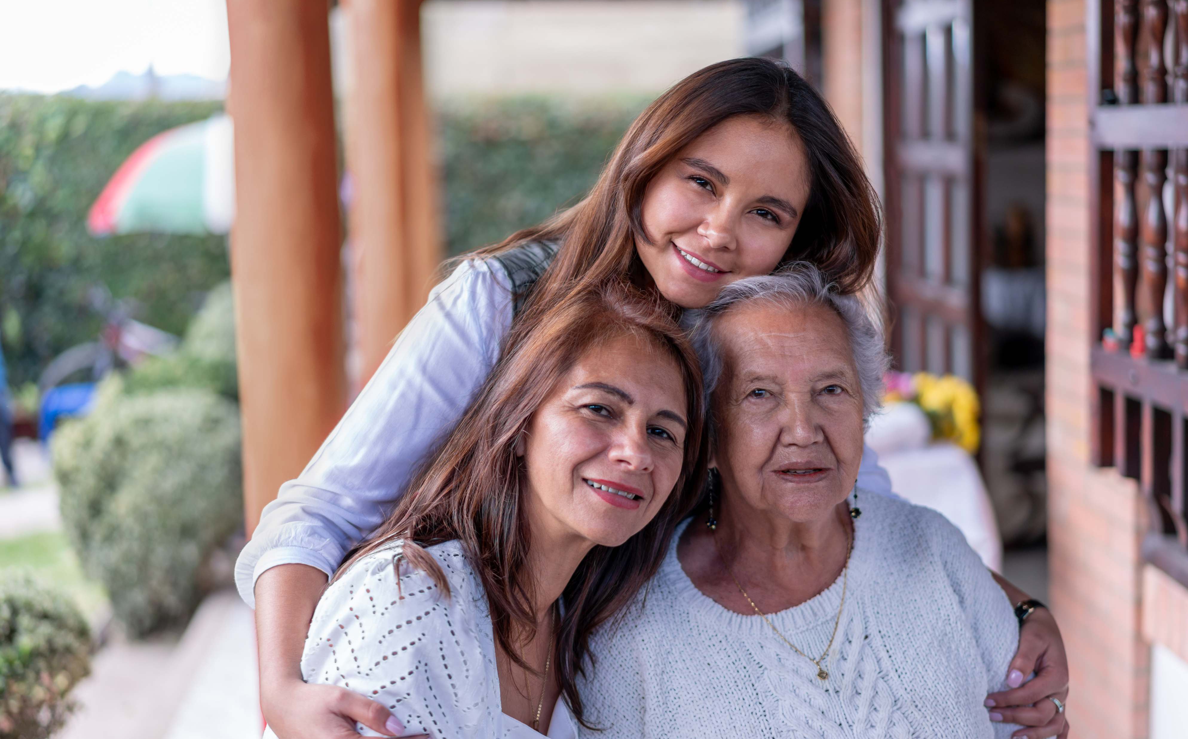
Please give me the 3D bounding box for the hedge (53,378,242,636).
[{"bbox_3d":[-1.364,0.428,5.600,0.630,0.800,0.640,-1,7,0],"label":"hedge"}]

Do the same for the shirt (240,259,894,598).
[{"bbox_3d":[0.000,0.120,1.750,0.660,0.480,0.400,-1,7,2],"label":"shirt"}]

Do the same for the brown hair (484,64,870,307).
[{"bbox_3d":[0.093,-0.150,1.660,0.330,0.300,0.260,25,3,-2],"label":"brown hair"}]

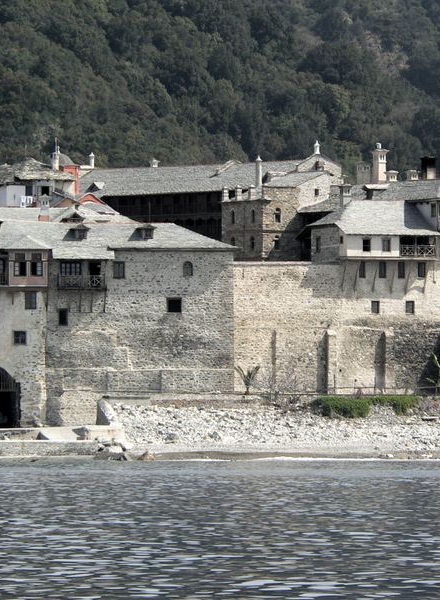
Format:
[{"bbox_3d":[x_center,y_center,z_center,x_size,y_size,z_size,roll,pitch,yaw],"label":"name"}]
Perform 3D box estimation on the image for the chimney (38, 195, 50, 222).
[{"bbox_3d":[-15.391,-8.025,529.000,0.950,2.450,0.950,0,-1,-8],"label":"chimney"}]

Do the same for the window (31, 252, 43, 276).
[{"bbox_3d":[-15.789,-3.055,519.000,1.030,2.050,0.200,0,-1,1],"label":"window"}]

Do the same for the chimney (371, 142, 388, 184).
[{"bbox_3d":[14.279,-12.310,540.000,1.100,3.600,1.100,0,-1,-36],"label":"chimney"}]

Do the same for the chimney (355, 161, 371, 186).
[{"bbox_3d":[12.757,-11.235,540.000,0.980,2.200,0.980,0,-1,-36],"label":"chimney"}]

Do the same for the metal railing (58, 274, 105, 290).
[{"bbox_3d":[-11.412,-1.442,497.000,3.750,1.250,0.800,0,-1,-8],"label":"metal railing"}]

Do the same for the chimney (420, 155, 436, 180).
[{"bbox_3d":[18.666,-11.772,540.000,1.020,2.200,1.000,0,-1,-33],"label":"chimney"}]

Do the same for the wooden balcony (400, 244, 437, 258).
[{"bbox_3d":[16.437,-4.078,502.000,3.300,0.950,0.150,0,-1,-25],"label":"wooden balcony"}]

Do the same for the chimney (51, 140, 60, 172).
[{"bbox_3d":[-14.428,-12.741,530.000,0.750,2.750,0.750,0,-1,-10],"label":"chimney"}]

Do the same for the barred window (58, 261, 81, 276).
[{"bbox_3d":[-12.982,-2.717,520.300,1.880,1.450,0.220,0,-1,0],"label":"barred window"}]

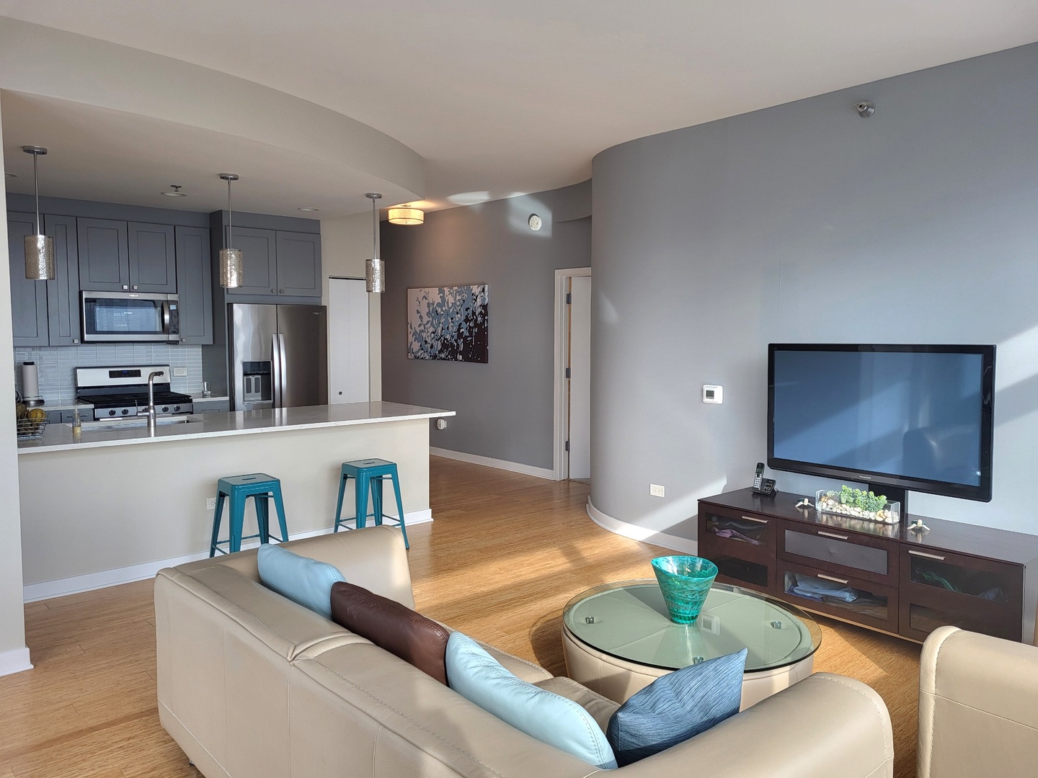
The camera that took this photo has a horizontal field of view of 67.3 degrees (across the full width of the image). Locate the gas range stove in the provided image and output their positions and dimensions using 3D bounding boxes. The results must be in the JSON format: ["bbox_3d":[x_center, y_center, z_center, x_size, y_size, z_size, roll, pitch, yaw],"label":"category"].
[{"bbox_3d":[-3.284,0.414,6.689,0.759,1.193,0.680,-4,6,-42],"label":"gas range stove"}]

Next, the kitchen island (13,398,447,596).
[{"bbox_3d":[-1.951,0.668,5.493,2.950,0.915,1.155,-4,6,-42],"label":"kitchen island"}]

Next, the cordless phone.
[{"bbox_3d":[1.507,0.543,4.749,0.090,0.177,0.130,-3,5,-40],"label":"cordless phone"}]

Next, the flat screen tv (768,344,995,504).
[{"bbox_3d":[1.894,0.133,4.191,0.090,0.735,1.200,-3,5,-39],"label":"flat screen tv"}]

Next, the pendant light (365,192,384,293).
[{"bbox_3d":[-1.113,-1.122,6.027,0.144,0.765,0.144,0,4,0],"label":"pendant light"}]

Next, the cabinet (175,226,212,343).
[{"bbox_3d":[-3.004,-0.927,7.087,0.308,1.038,0.333,-4,6,-42],"label":"cabinet"}]

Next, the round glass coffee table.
[{"bbox_3d":[0.706,1.119,3.234,1.027,0.345,1.027,0,4,0],"label":"round glass coffee table"}]

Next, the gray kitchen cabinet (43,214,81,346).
[{"bbox_3d":[-3.790,-0.878,6.419,0.232,1.045,0.330,-4,6,-42],"label":"gray kitchen cabinet"}]

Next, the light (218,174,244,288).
[{"bbox_3d":[-1.952,-1.067,5.277,0.144,0.765,0.144,-4,6,-42],"label":"light"}]

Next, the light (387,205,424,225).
[{"bbox_3d":[-1.298,-2.006,8.986,0.411,0.210,0.411,0,4,0],"label":"light"}]

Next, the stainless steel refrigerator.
[{"bbox_3d":[-2.380,0.085,7.426,0.904,1.743,0.755,-4,6,-42],"label":"stainless steel refrigerator"}]

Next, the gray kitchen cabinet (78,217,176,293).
[{"bbox_3d":[-3.403,-1.127,6.713,0.765,0.584,0.333,-4,6,-42],"label":"gray kitchen cabinet"}]

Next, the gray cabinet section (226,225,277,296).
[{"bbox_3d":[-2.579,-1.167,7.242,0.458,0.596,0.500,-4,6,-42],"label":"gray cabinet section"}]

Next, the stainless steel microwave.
[{"bbox_3d":[-3.384,-0.609,6.761,0.758,0.430,0.400,-4,6,-42],"label":"stainless steel microwave"}]

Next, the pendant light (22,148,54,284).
[{"bbox_3d":[-2.769,-1.009,4.486,0.144,0.765,0.144,-4,6,-42],"label":"pendant light"}]

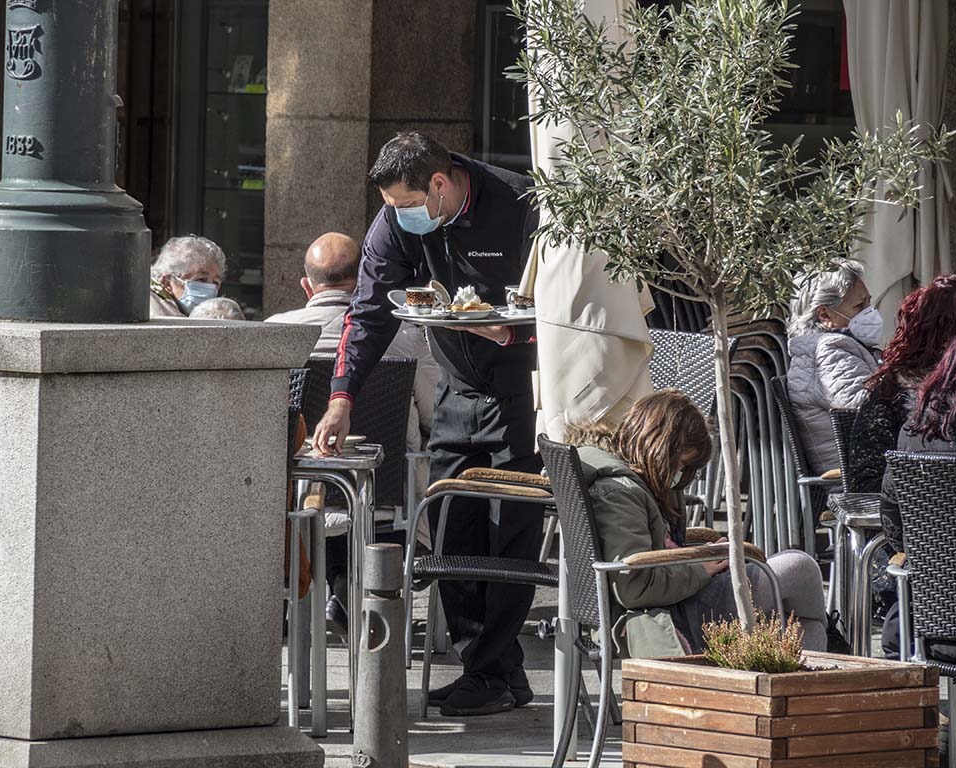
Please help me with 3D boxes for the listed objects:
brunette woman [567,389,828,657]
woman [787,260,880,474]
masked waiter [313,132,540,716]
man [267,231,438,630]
[{"bbox_3d":[0.535,0.507,19.050,0.680,1.040,0.520,0,3,-5],"label":"brunette woman"},{"bbox_3d":[1.194,0.265,22.250,0.740,1.210,0.520,0,3,6],"label":"woman"},{"bbox_3d":[-0.096,0.112,21.600,0.580,1.580,0.650,2,4,41],"label":"masked waiter"},{"bbox_3d":[-0.409,0.167,23.750,0.580,1.260,0.820,0,3,9],"label":"man"}]

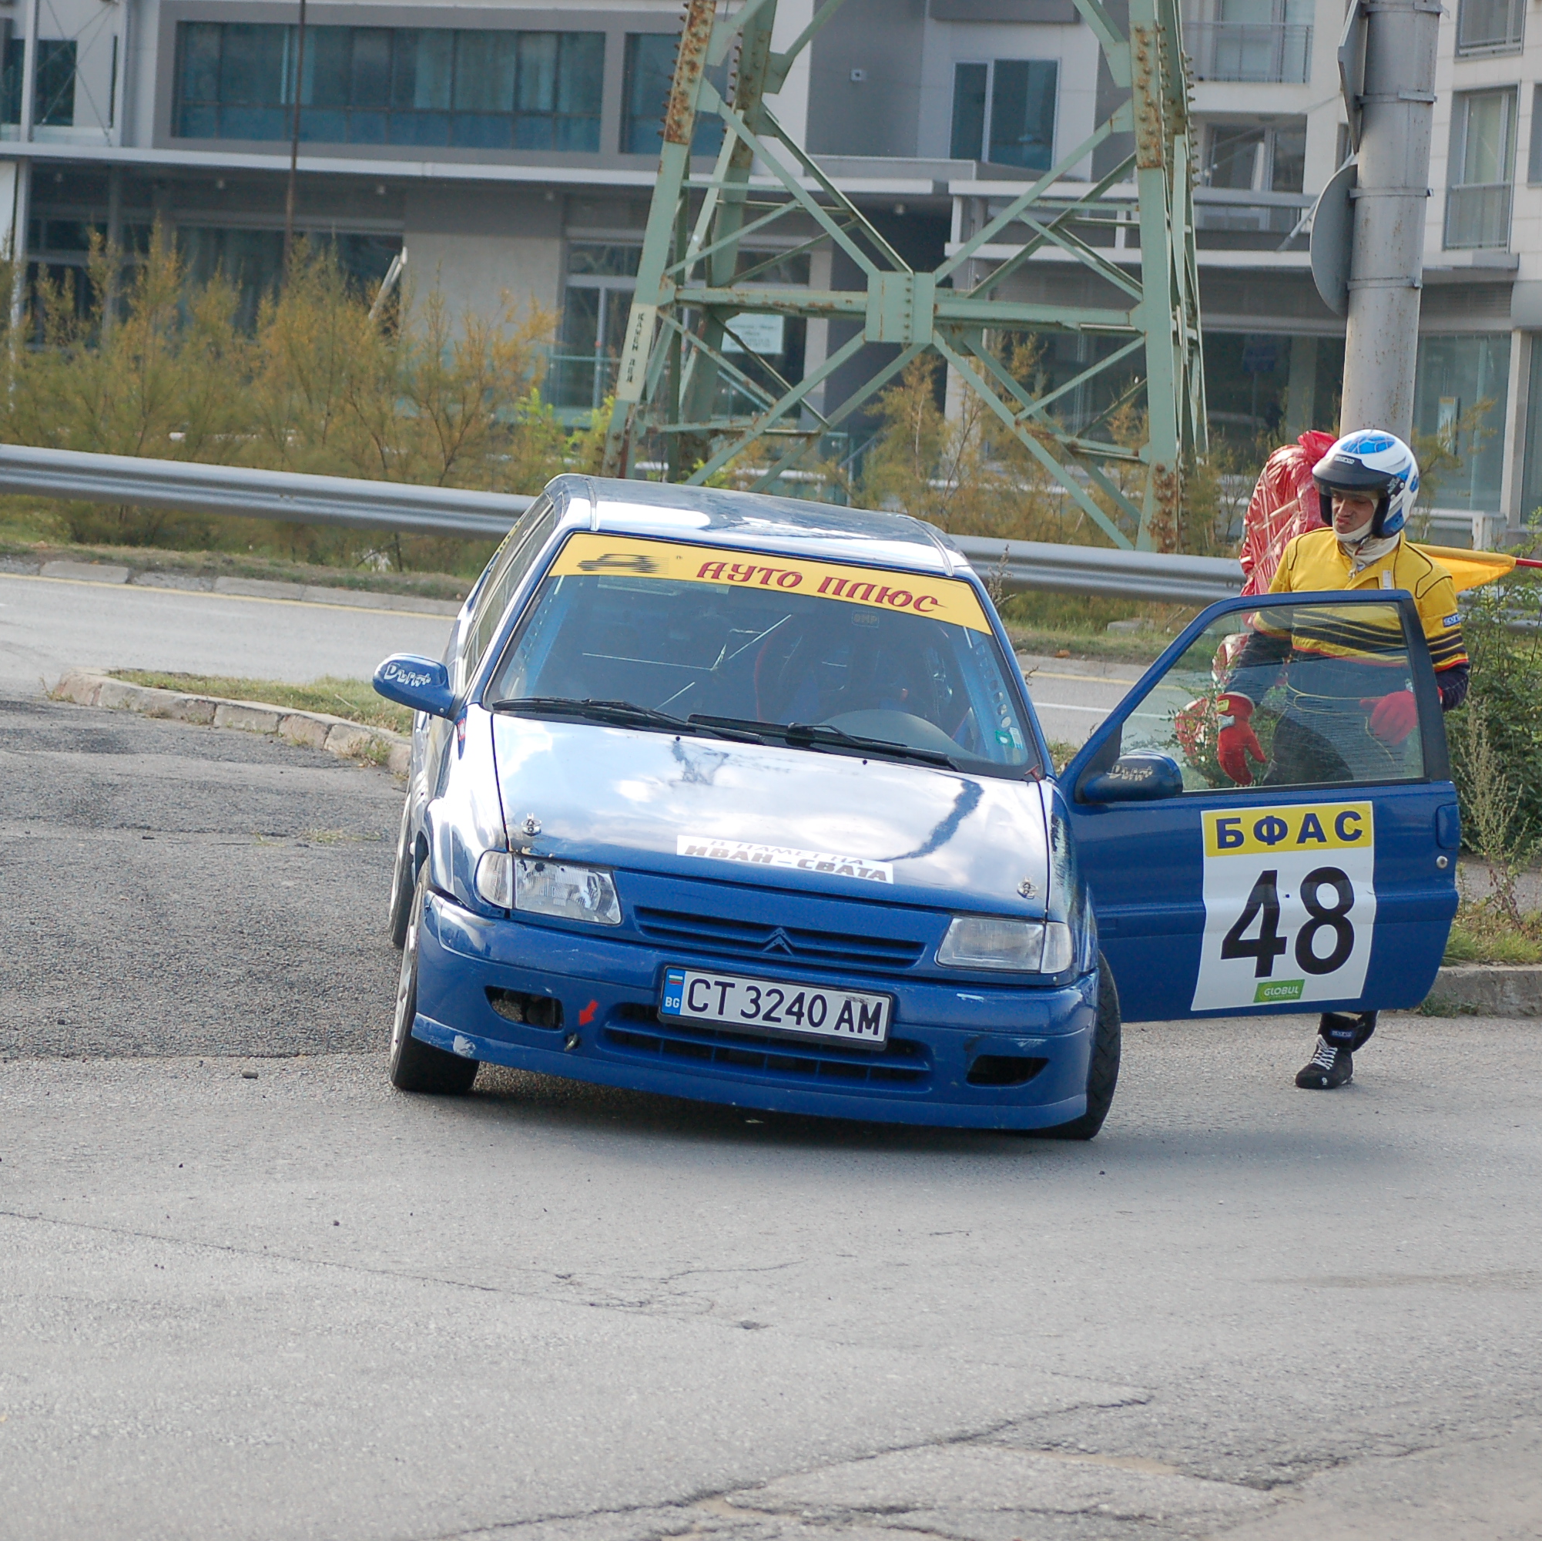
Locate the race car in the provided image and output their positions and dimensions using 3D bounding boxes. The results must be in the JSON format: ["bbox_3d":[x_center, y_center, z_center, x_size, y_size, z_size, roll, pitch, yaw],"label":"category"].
[{"bbox_3d":[0.326,0.098,16.332,2.670,1.380,3.700,5,5,-4],"label":"race car"}]

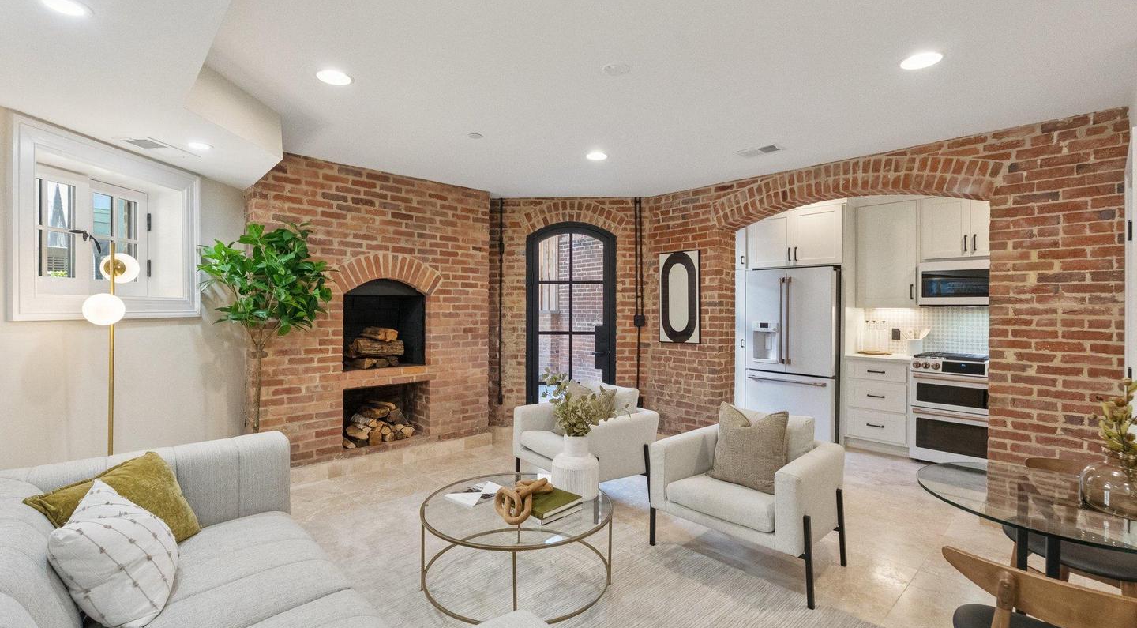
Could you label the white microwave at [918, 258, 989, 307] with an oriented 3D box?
[{"bbox_3d":[3.680,-0.267,4.611,0.760,0.410,0.410,1,1,43],"label":"white microwave"}]

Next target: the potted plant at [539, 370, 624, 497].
[{"bbox_3d":[0.063,0.600,2.560,0.410,0.620,0.370,0,1,-3],"label":"potted plant"}]

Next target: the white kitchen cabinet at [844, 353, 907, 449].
[{"bbox_3d":[3.128,0.864,4.994,0.544,0.914,0.650,1,1,43],"label":"white kitchen cabinet"}]

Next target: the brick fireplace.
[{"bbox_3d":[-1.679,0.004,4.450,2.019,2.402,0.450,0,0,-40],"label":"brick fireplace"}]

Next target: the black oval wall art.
[{"bbox_3d":[1.047,-0.154,4.781,0.445,0.863,0.040,1,0,44],"label":"black oval wall art"}]

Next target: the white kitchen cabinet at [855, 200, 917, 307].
[{"bbox_3d":[3.266,-0.577,5.147,0.527,1.022,0.330,1,0,44],"label":"white kitchen cabinet"}]

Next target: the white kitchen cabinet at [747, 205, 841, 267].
[{"bbox_3d":[2.556,-0.795,5.523,0.945,0.585,0.630,1,1,43],"label":"white kitchen cabinet"}]

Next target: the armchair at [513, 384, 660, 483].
[{"bbox_3d":[0.132,0.925,3.656,0.720,0.760,0.878,0,0,-39],"label":"armchair"}]

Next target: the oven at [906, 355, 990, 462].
[{"bbox_3d":[3.579,0.867,4.521,0.762,0.925,0.700,1,1,43],"label":"oven"}]

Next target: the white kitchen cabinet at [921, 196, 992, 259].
[{"bbox_3d":[3.708,-0.785,4.630,0.762,0.575,0.355,1,1,43],"label":"white kitchen cabinet"}]

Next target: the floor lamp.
[{"bbox_3d":[-2.192,0.469,2.422,0.270,1.641,0.380,0,0,-27],"label":"floor lamp"}]

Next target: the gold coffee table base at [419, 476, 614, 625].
[{"bbox_3d":[-0.242,1.118,2.455,0.930,0.430,0.930,0,1,-3],"label":"gold coffee table base"}]

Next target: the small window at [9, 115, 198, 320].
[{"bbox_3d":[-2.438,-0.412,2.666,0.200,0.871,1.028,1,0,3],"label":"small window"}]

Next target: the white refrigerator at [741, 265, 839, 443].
[{"bbox_3d":[2.505,0.419,5.484,0.905,1.768,0.720,1,1,43],"label":"white refrigerator"}]

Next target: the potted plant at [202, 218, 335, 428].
[{"bbox_3d":[-1.899,0.358,3.152,0.730,1.862,0.730,1,0,3],"label":"potted plant"}]

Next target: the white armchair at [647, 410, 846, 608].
[{"bbox_3d":[0.987,0.936,2.775,0.878,0.760,0.720,1,0,44],"label":"white armchair"}]

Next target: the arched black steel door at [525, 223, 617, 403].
[{"bbox_3d":[0.025,0.177,5.281,0.941,2.241,0.120,1,0,3],"label":"arched black steel door"}]

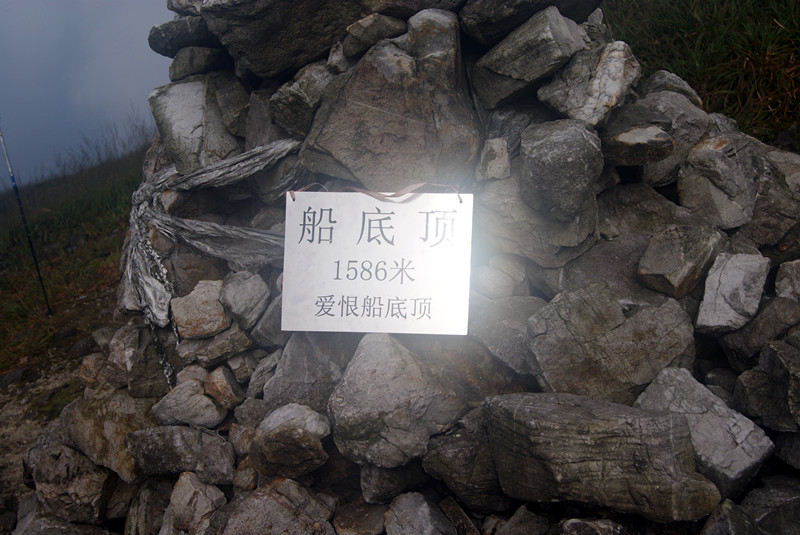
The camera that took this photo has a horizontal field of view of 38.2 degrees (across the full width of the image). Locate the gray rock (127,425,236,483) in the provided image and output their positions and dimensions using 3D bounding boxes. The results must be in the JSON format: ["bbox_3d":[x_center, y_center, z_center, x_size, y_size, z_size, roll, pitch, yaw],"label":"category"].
[{"bbox_3d":[-0.477,0.404,2.500,0.230,0.130,0.160,3,8,12],"label":"gray rock"}]

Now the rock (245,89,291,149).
[{"bbox_3d":[-0.305,-0.343,2.660,0.100,0.140,0.100,3,8,15],"label":"rock"}]

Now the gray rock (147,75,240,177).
[{"bbox_3d":[-0.478,-0.326,2.690,0.211,0.236,0.190,4,7,15],"label":"gray rock"}]

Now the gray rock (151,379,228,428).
[{"bbox_3d":[-0.471,0.304,2.600,0.163,0.097,0.130,0,8,0],"label":"gray rock"}]

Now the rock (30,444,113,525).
[{"bbox_3d":[-0.687,0.454,2.420,0.168,0.158,0.155,0,10,0],"label":"rock"}]

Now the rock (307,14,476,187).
[{"bbox_3d":[-0.019,-0.387,2.700,0.404,0.408,0.260,0,8,0],"label":"rock"}]

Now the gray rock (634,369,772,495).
[{"bbox_3d":[0.639,0.345,2.450,0.280,0.175,0.170,34,4,-8],"label":"gray rock"}]

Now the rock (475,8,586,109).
[{"bbox_3d":[0.301,-0.489,2.720,0.260,0.234,0.200,0,8,0],"label":"rock"}]

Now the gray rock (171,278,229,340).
[{"bbox_3d":[-0.442,0.093,2.550,0.125,0.130,0.115,3,8,15],"label":"gray rock"}]

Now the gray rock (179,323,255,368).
[{"bbox_3d":[-0.420,0.179,2.620,0.170,0.099,0.130,2,7,0],"label":"gray rock"}]

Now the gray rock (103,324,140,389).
[{"bbox_3d":[-0.654,0.208,2.720,0.074,0.140,0.110,0,8,0],"label":"gray rock"}]

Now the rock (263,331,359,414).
[{"bbox_3d":[-0.200,0.225,2.580,0.212,0.207,0.150,2,7,0],"label":"rock"}]

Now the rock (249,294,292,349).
[{"bbox_3d":[-0.280,0.118,2.520,0.100,0.120,0.110,2,8,10],"label":"rock"}]

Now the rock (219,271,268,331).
[{"bbox_3d":[-0.344,0.073,2.560,0.107,0.128,0.105,0,10,0],"label":"rock"}]

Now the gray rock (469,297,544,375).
[{"bbox_3d":[0.237,0.151,2.570,0.180,0.175,0.160,0,10,0],"label":"gray rock"}]

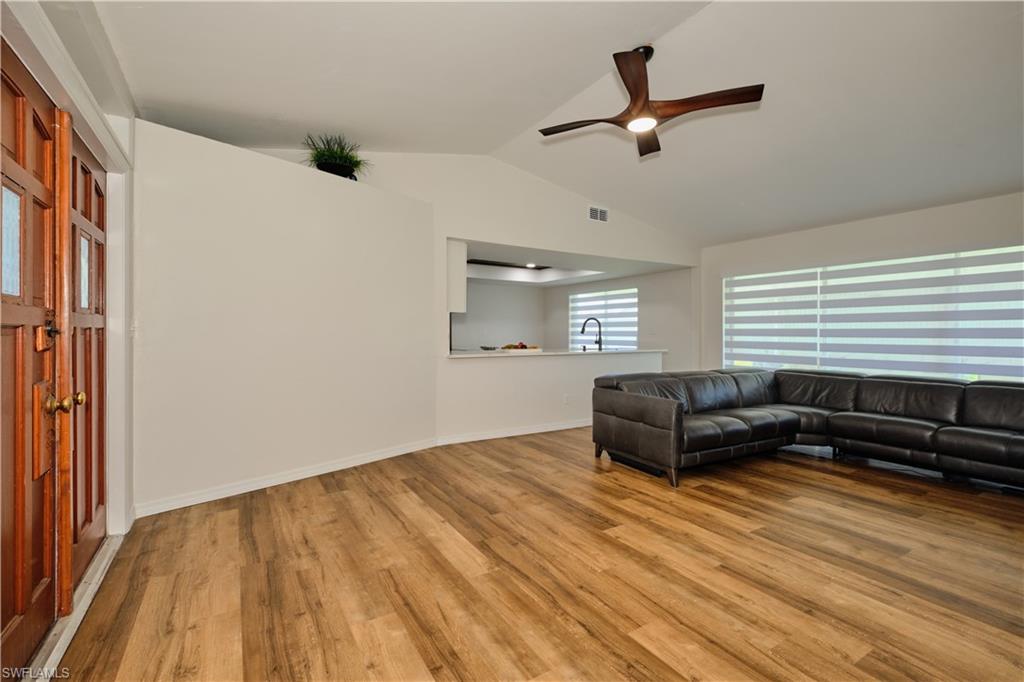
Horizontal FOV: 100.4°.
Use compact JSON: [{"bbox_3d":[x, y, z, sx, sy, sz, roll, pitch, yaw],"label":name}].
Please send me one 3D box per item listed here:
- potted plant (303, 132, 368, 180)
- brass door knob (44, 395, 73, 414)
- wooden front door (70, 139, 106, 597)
[{"bbox_3d":[-1.512,-1.577,3.672,0.390,0.370,0.460,0,0,42],"label":"potted plant"},{"bbox_3d":[-1.730,0.246,1.637,0.065,0.068,0.068,0,0,-33],"label":"brass door knob"},{"bbox_3d":[-2.045,0.077,2.027,0.045,2.030,0.760,0,0,-33],"label":"wooden front door"}]

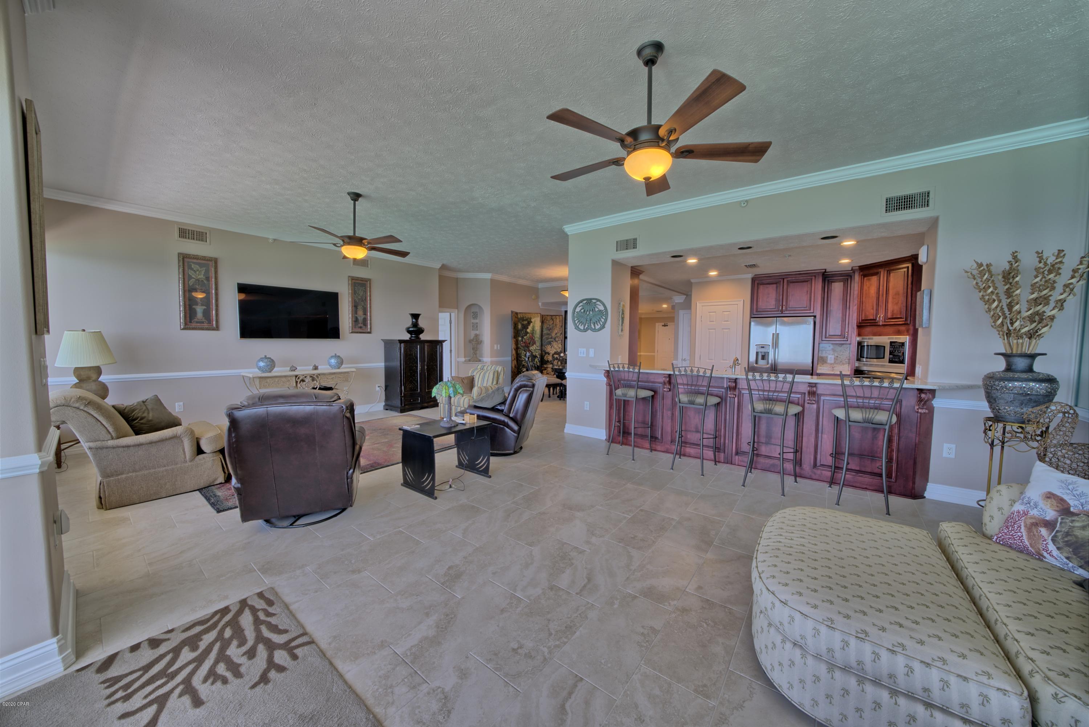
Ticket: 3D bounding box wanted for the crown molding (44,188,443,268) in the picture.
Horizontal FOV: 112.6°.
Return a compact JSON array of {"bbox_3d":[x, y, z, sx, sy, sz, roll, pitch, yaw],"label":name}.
[{"bbox_3d":[-3.940,-2.017,5.974,0.100,0.102,5.066,4,5,41],"label":"crown molding"}]

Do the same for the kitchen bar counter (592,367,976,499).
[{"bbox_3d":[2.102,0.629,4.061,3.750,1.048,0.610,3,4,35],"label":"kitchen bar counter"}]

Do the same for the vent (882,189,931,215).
[{"bbox_3d":[3.250,-1.444,3.251,0.345,0.199,0.020,3,4,36],"label":"vent"}]

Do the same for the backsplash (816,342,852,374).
[{"bbox_3d":[4.890,-0.088,6.146,0.417,0.492,0.030,3,4,35],"label":"backsplash"}]

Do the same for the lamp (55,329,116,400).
[{"bbox_3d":[-5.102,0.067,4.038,0.430,0.880,0.430,4,5,41],"label":"lamp"}]

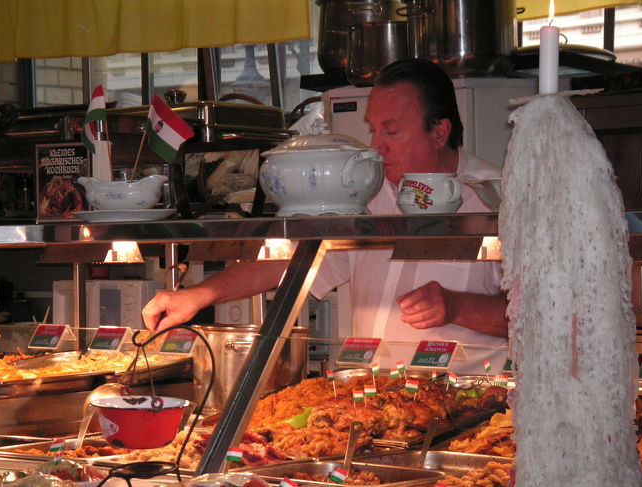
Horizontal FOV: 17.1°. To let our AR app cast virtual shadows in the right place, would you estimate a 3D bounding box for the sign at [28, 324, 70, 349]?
[{"bbox_3d":[-0.555,0.193,4.420,0.046,0.048,0.096,0,0,-44],"label":"sign"}]

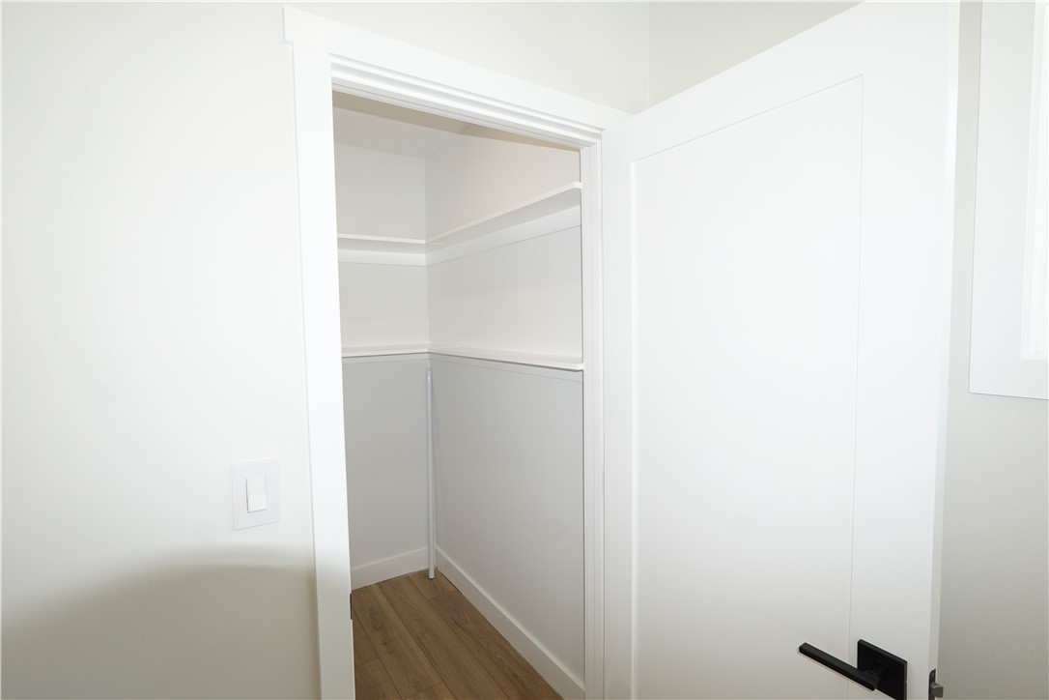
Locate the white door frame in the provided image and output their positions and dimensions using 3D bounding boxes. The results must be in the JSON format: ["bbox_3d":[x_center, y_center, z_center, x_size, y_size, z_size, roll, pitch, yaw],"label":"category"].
[{"bbox_3d":[-0.080,0.395,1.232,0.913,2.120,0.130,-3,4,-33],"label":"white door frame"}]

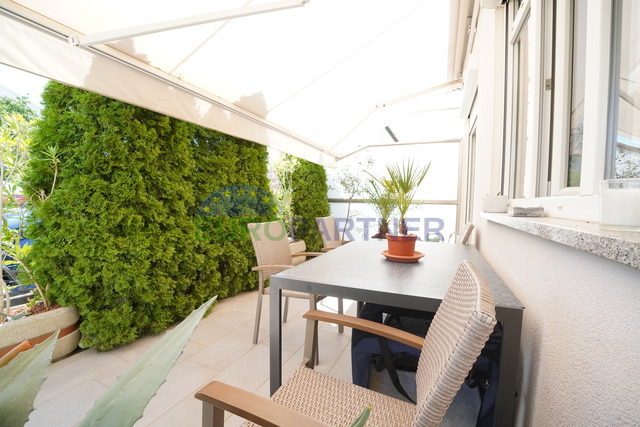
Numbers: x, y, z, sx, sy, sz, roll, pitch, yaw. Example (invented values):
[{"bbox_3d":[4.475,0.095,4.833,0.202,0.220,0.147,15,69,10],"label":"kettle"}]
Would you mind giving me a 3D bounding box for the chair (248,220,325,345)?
[{"bbox_3d":[-0.159,0.521,2.025,0.588,0.889,0.553,1,2,24],"label":"chair"}]

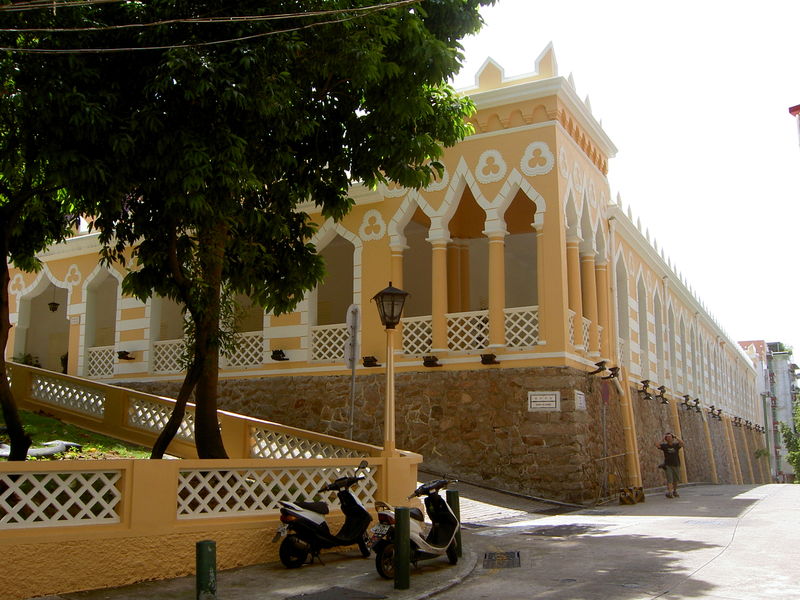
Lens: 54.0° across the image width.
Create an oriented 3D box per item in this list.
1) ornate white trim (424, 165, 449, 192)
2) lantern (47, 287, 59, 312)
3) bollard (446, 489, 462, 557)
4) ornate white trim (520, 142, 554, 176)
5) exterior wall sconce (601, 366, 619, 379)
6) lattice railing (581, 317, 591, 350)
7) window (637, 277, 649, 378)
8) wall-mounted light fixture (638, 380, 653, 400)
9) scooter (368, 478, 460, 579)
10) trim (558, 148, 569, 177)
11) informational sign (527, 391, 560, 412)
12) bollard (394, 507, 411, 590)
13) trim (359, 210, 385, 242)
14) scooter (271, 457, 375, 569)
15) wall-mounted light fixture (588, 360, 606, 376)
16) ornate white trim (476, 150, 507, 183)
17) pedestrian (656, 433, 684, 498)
[{"bbox_3d":[0.932,-3.351,21.246,0.880,0.920,0.100,-5,-12,27],"label":"ornate white trim"},{"bbox_3d":[-12.470,-0.018,28.361,0.400,0.920,0.400,-5,-12,27],"label":"lantern"},{"bbox_3d":[0.748,3.030,10.633,0.170,0.867,0.170,-4,-11,5],"label":"bollard"},{"bbox_3d":[3.375,-3.470,19.336,0.850,0.890,0.100,-6,-12,27],"label":"ornate white trim"},{"bbox_3d":[5.631,1.986,21.066,0.440,0.320,0.300,-6,-12,27],"label":"exterior wall sconce"},{"bbox_3d":[5.020,0.998,21.171,0.080,1.000,1.150,-5,-12,27],"label":"lattice railing"},{"bbox_3d":[8.350,0.887,27.084,0.220,3.650,1.500,-6,-12,27],"label":"window"},{"bbox_3d":[7.858,2.904,25.243,0.400,0.600,0.280,-6,-12,27],"label":"wall-mounted light fixture"},{"bbox_3d":[0.204,2.829,9.768,1.620,1.070,0.670,10,-15,-43],"label":"scooter"},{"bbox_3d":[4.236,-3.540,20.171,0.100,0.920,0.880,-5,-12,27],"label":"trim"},{"bbox_3d":[3.318,2.347,18.176,0.780,0.470,0.050,-6,-19,27],"label":"informational sign"},{"bbox_3d":[0.027,2.751,8.734,0.168,0.870,0.168,0,-11,0],"label":"bollard"},{"bbox_3d":[-0.740,-2.034,21.275,0.840,0.900,0.100,-6,-12,27],"label":"trim"},{"bbox_3d":[-0.938,2.721,10.038,1.620,1.230,0.670,8,-13,-36],"label":"scooter"},{"bbox_3d":[5.173,1.756,20.562,0.450,0.360,0.350,-5,-12,27],"label":"wall-mounted light fixture"},{"bbox_3d":[2.353,-3.485,20.516,0.880,0.920,0.100,-5,-12,27],"label":"ornate white trim"},{"bbox_3d":[7.265,4.427,21.114,0.680,1.710,0.450,-4,-12,18],"label":"pedestrian"}]

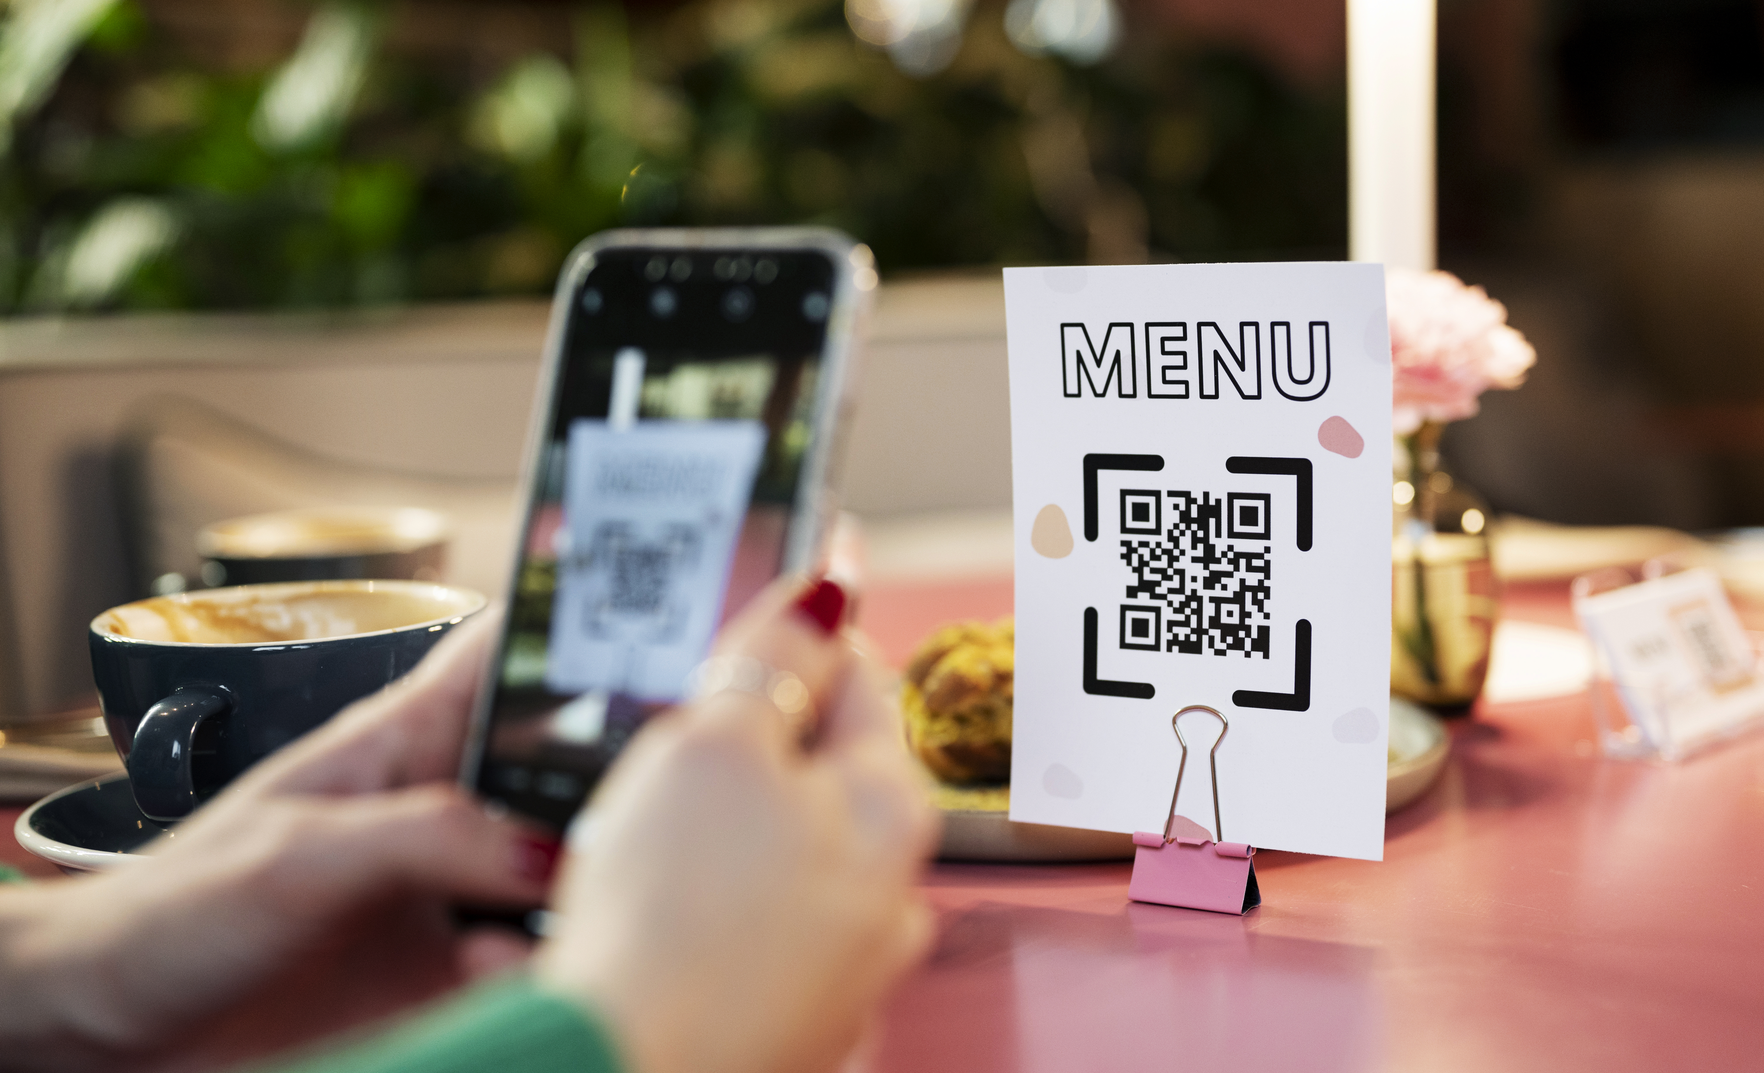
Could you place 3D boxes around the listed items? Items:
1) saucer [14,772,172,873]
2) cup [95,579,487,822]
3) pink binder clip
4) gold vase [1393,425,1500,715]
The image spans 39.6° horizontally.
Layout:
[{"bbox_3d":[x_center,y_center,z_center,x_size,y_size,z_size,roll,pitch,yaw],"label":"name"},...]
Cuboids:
[{"bbox_3d":[-0.160,0.086,0.681,0.154,0.021,0.154,-2,8,0],"label":"saucer"},{"bbox_3d":[-0.162,0.056,0.663,0.106,0.068,0.134,-1,8,5],"label":"cup"},{"bbox_3d":[0.081,0.069,0.635,0.033,0.052,0.014,3,9,31],"label":"pink binder clip"},{"bbox_3d":[0.182,0.011,0.845,0.062,0.100,0.062,-2,8,0],"label":"gold vase"}]

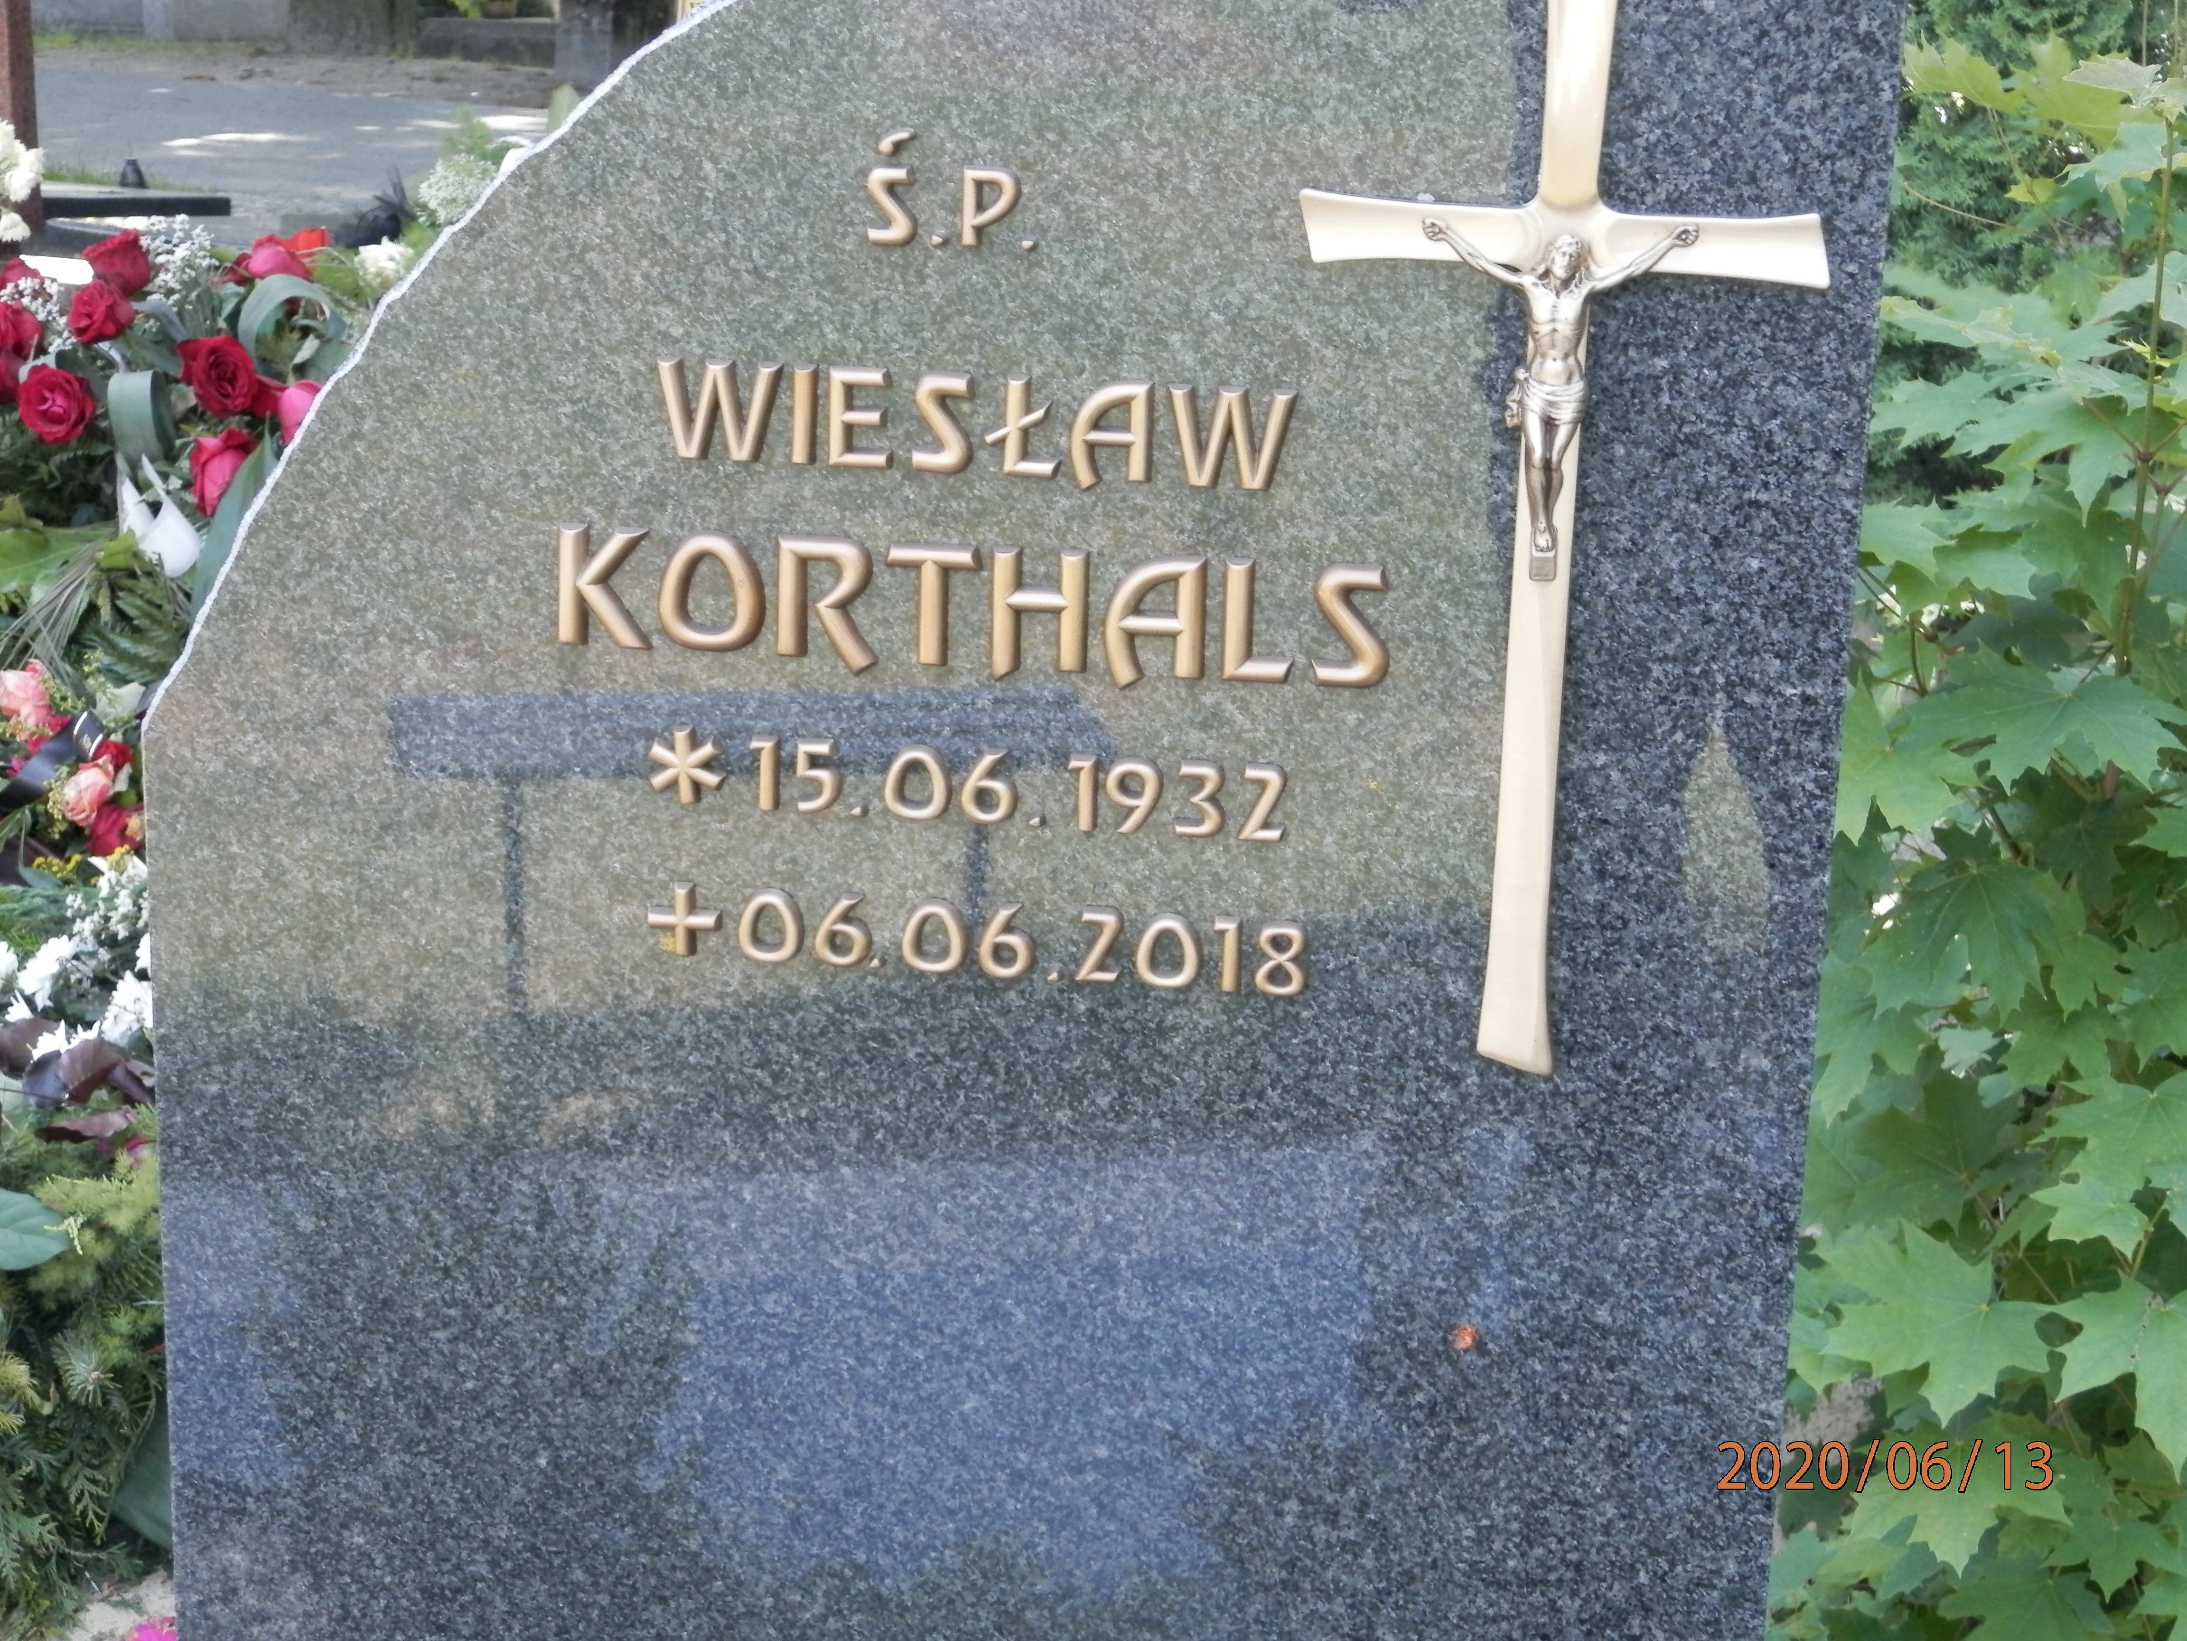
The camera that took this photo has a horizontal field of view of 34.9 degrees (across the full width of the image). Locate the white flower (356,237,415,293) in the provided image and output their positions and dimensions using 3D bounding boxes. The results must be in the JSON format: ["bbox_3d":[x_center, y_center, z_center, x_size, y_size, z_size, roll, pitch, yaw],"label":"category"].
[{"bbox_3d":[-0.661,-0.519,3.250,0.056,0.054,0.052,0,17,-6],"label":"white flower"}]

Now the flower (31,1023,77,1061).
[{"bbox_3d":[-0.816,0.178,2.730,0.044,0.040,0.043,0,17,-6],"label":"flower"}]

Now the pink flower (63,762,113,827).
[{"bbox_3d":[-0.825,-0.022,2.850,0.043,0.053,0.045,2,17,0],"label":"pink flower"}]

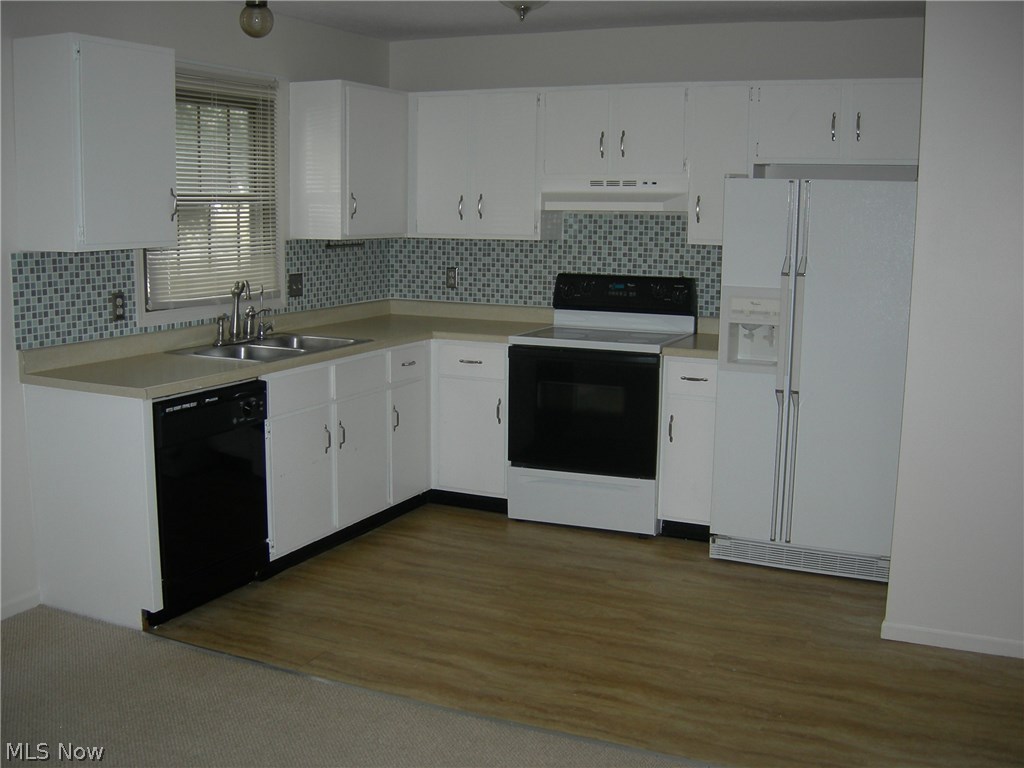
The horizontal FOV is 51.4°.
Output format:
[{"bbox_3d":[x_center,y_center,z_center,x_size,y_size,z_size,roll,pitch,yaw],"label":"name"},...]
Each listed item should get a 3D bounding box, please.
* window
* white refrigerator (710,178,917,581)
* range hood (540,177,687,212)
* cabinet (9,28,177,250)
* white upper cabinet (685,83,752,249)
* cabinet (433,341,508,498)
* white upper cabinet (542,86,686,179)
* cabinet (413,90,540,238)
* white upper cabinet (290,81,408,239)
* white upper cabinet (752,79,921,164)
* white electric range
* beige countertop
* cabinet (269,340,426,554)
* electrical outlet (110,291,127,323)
[{"bbox_3d":[-1.331,-0.873,4.806,0.045,1.027,0.897,5,11,27],"label":"window"},{"bbox_3d":[1.394,-0.056,4.727,0.810,1.668,0.741,5,10,25],"label":"white refrigerator"},{"bbox_3d":[0.522,-0.925,5.217,0.761,0.154,0.450,5,10,25],"label":"range hood"},{"bbox_3d":[-1.526,-0.875,3.937,0.315,0.753,0.492,5,10,25],"label":"cabinet"},{"bbox_3d":[1.017,-1.029,5.029,0.281,0.753,0.319,5,10,25],"label":"white upper cabinet"},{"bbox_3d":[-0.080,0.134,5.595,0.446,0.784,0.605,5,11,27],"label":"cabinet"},{"bbox_3d":[0.554,-1.226,5.227,0.761,0.443,0.319,5,10,25],"label":"white upper cabinet"},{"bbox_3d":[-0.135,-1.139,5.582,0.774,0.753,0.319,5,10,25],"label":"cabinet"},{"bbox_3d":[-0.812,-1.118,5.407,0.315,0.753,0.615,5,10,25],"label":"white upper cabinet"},{"bbox_3d":[1.499,-1.159,4.722,0.810,0.377,0.330,5,11,27],"label":"white upper cabinet"},{"bbox_3d":[0.453,0.077,5.279,0.764,1.185,0.640,5,11,27],"label":"white electric range"},{"bbox_3d":[-0.319,-0.161,4.589,2.125,0.131,2.504,5,11,27],"label":"beige countertop"},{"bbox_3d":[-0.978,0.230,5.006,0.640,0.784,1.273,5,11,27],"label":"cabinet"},{"bbox_3d":[-1.607,-0.318,4.356,0.012,0.121,0.069,5,11,27],"label":"electrical outlet"}]

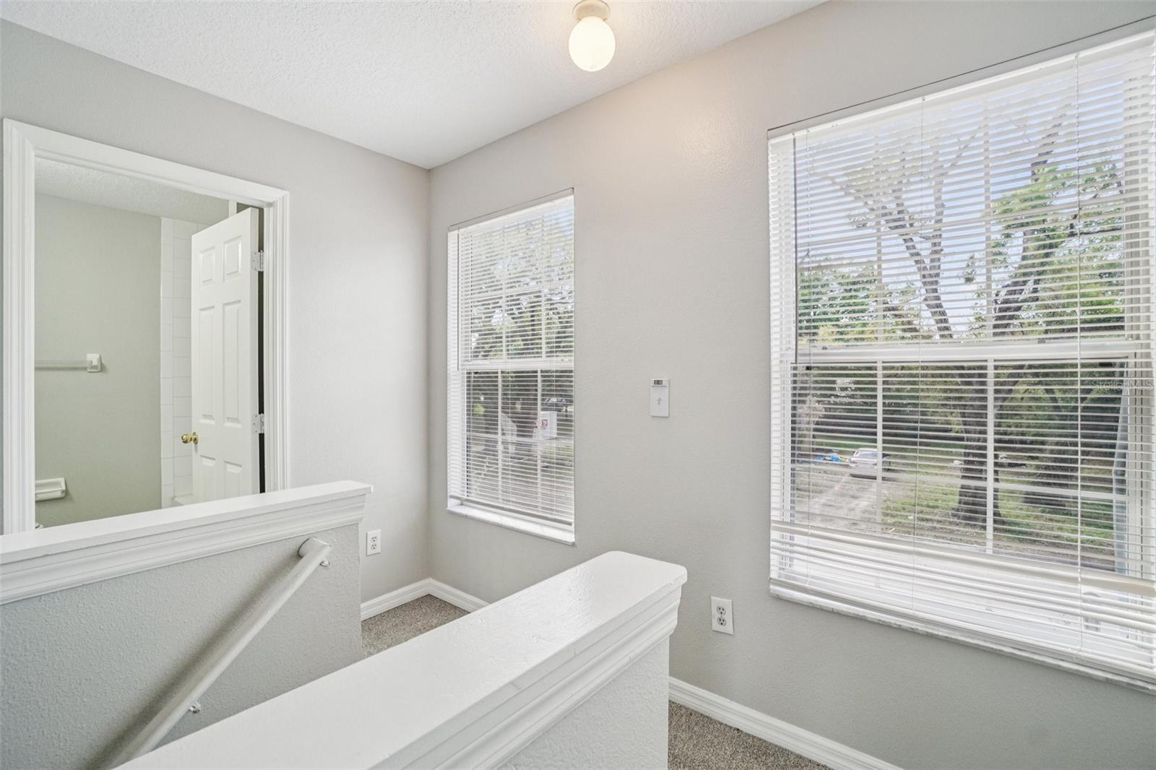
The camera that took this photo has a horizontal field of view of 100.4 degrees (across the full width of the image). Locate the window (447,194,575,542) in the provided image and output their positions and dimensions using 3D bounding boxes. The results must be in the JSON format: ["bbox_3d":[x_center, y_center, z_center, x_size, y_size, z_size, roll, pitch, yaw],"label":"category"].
[{"bbox_3d":[-0.354,-0.111,2.415,0.865,1.478,0.040,0,1,37],"label":"window"}]

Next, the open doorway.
[{"bbox_3d":[-1.668,0.164,1.958,0.140,2.110,0.851,0,1,42],"label":"open doorway"}]

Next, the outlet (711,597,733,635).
[{"bbox_3d":[0.520,0.834,1.737,0.076,0.120,0.009,0,1,37],"label":"outlet"}]

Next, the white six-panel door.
[{"bbox_3d":[-1.798,0.194,2.451,0.720,2.025,0.040,0,0,35],"label":"white six-panel door"}]

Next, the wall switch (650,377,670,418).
[{"bbox_3d":[0.317,0.050,1.878,0.080,0.149,0.018,0,1,37],"label":"wall switch"}]

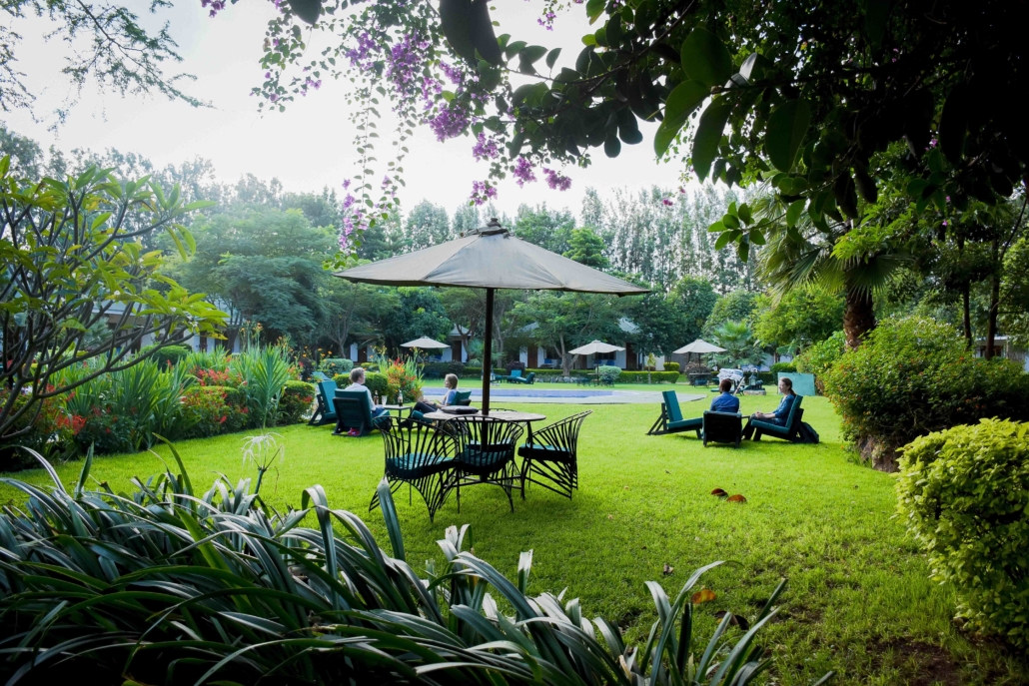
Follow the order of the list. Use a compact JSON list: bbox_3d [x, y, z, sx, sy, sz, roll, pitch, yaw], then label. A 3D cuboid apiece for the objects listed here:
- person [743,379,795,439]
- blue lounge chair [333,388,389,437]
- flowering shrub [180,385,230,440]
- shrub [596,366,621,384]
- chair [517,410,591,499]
[{"bbox_3d":[4.200,1.085,12.700,0.850,1.000,0.500,0,-2,24],"label":"person"},{"bbox_3d":[-2.577,1.167,12.907,0.590,0.760,0.920,0,-1,27],"label":"blue lounge chair"},{"bbox_3d":[-5.088,1.099,12.758,0.820,0.850,0.780,0,-1,0],"label":"flowering shrub"},{"bbox_3d":[4.957,1.640,40.509,1.360,0.950,1.300,0,-1,0],"label":"shrub"},{"bbox_3d":[0.395,1.043,7.360,0.700,0.800,0.670,1,-1,2],"label":"chair"}]

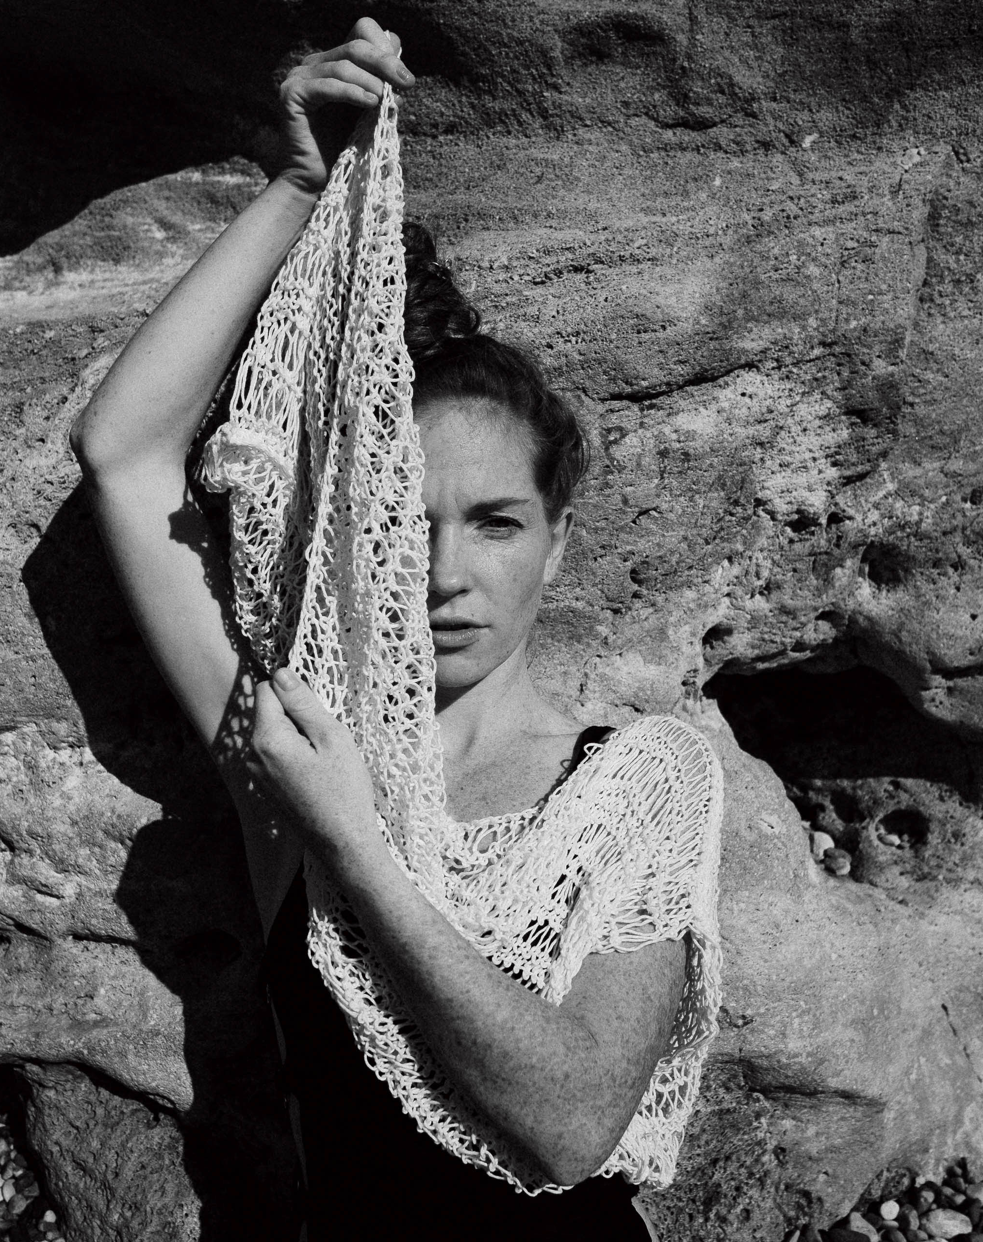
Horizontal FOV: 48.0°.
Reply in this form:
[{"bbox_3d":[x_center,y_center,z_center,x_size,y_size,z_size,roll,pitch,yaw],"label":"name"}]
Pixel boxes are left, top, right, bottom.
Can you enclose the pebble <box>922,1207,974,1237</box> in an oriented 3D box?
[{"bbox_3d":[0.524,0.693,1.270,0.058,0.032,0.042,1,3,14],"label":"pebble"}]

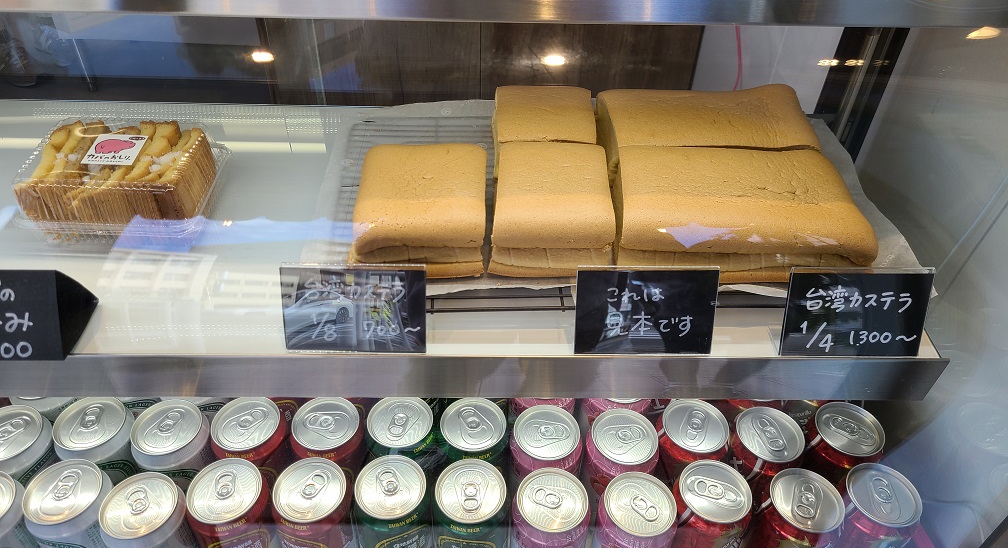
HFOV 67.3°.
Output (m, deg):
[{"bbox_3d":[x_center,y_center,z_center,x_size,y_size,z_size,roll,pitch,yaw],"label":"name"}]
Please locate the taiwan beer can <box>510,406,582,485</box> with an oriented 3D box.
[{"bbox_3d":[0.037,0.184,0.707,0.066,0.116,0.066,1,41,-1],"label":"taiwan beer can"}]

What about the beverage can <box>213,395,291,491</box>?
[{"bbox_3d":[-0.229,0.176,0.706,0.066,0.116,0.066,1,41,-1],"label":"beverage can"}]

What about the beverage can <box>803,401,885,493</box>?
[{"bbox_3d":[0.309,0.182,0.718,0.066,0.118,0.066,1,42,-1],"label":"beverage can"}]

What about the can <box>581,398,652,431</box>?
[{"bbox_3d":[0.111,0.142,0.755,0.066,0.118,0.066,1,42,-1],"label":"can"}]

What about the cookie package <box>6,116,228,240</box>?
[{"bbox_3d":[-0.322,-0.083,0.648,0.148,0.055,0.122,2,41,0],"label":"cookie package"}]

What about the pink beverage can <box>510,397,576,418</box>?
[{"bbox_3d":[0.035,0.139,0.756,0.066,0.118,0.066,1,42,-1],"label":"pink beverage can"}]

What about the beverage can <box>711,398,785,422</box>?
[{"bbox_3d":[0.238,0.143,0.756,0.066,0.122,0.066,1,41,0],"label":"beverage can"}]

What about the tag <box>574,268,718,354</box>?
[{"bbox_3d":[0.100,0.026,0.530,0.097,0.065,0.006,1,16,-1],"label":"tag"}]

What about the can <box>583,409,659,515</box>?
[{"bbox_3d":[0.105,0.188,0.702,0.066,0.122,0.066,1,41,0],"label":"can"}]

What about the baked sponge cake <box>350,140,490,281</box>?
[{"bbox_3d":[-0.065,-0.051,0.598,0.100,0.054,0.104,1,41,-1],"label":"baked sponge cake"}]

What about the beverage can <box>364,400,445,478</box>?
[{"bbox_3d":[-0.093,0.174,0.713,0.066,0.118,0.066,1,42,-1],"label":"beverage can"}]

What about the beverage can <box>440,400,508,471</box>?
[{"bbox_3d":[-0.028,0.177,0.712,0.066,0.118,0.066,1,42,-1],"label":"beverage can"}]

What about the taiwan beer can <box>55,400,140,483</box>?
[{"bbox_3d":[-0.363,0.176,0.703,0.066,0.122,0.066,1,41,-1],"label":"taiwan beer can"}]

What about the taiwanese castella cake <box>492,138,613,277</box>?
[{"bbox_3d":[0.037,-0.055,0.610,0.092,0.042,0.130,1,42,-1],"label":"taiwanese castella cake"}]

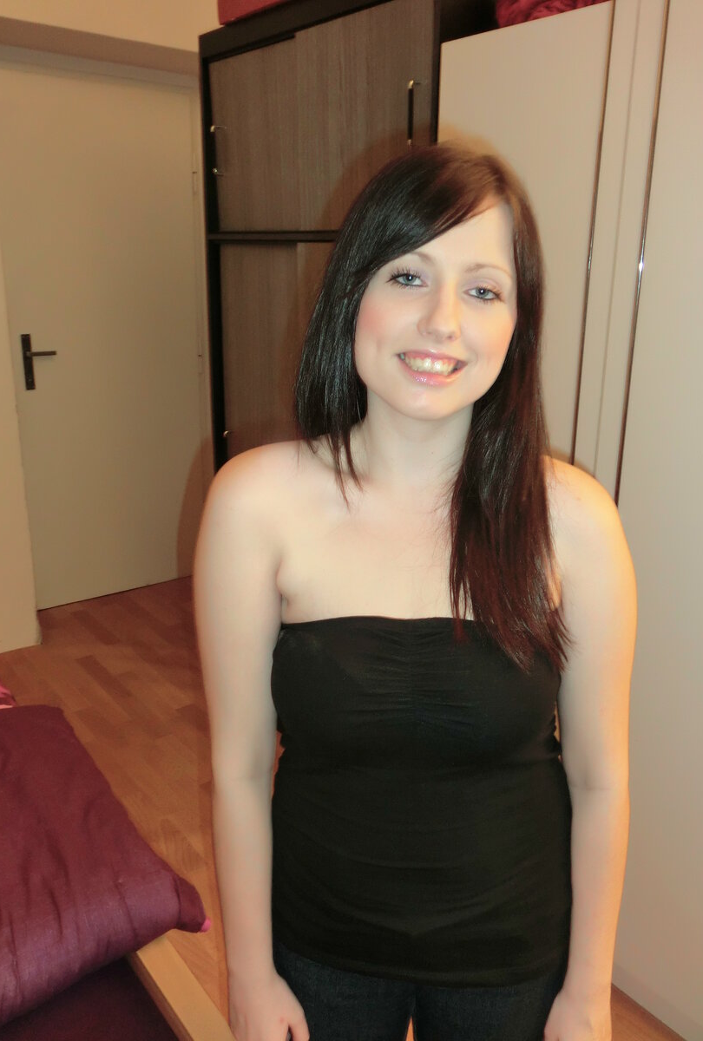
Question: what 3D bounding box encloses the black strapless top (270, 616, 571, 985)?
[{"bbox_3d":[0.073,0.263,0.925,0.345,0.420,0.250,2,16,5],"label":"black strapless top"}]

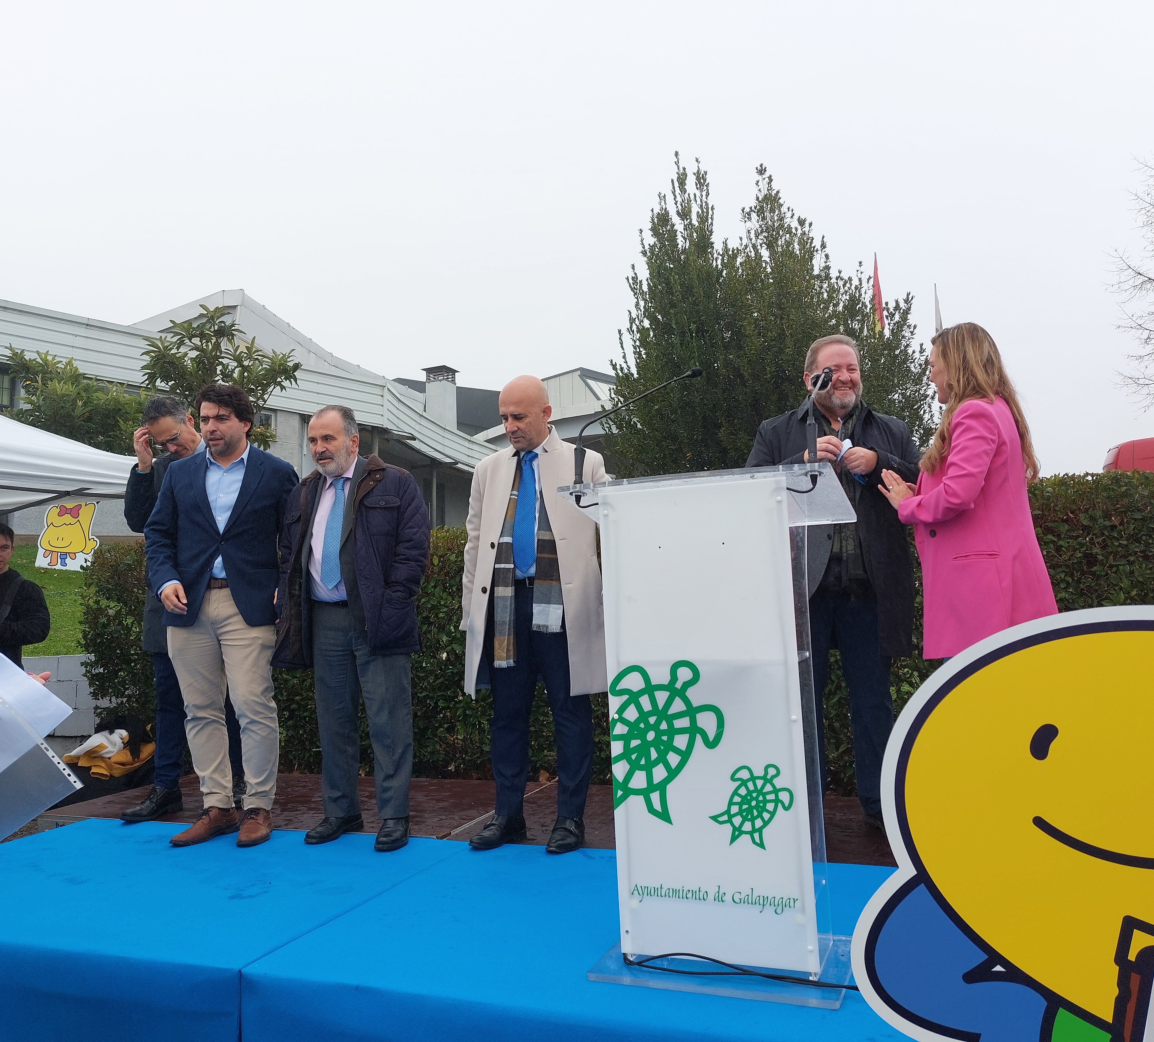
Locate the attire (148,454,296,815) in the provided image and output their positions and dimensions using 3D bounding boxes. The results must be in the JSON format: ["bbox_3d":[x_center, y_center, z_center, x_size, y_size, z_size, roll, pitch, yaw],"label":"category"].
[{"bbox_3d":[-1.426,0.425,4.025,0.580,1.469,0.360,-2,-4,-3],"label":"attire"}]

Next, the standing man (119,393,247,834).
[{"bbox_3d":[-1.720,0.355,4.420,0.520,1.800,0.400,-4,-5,22],"label":"standing man"}]

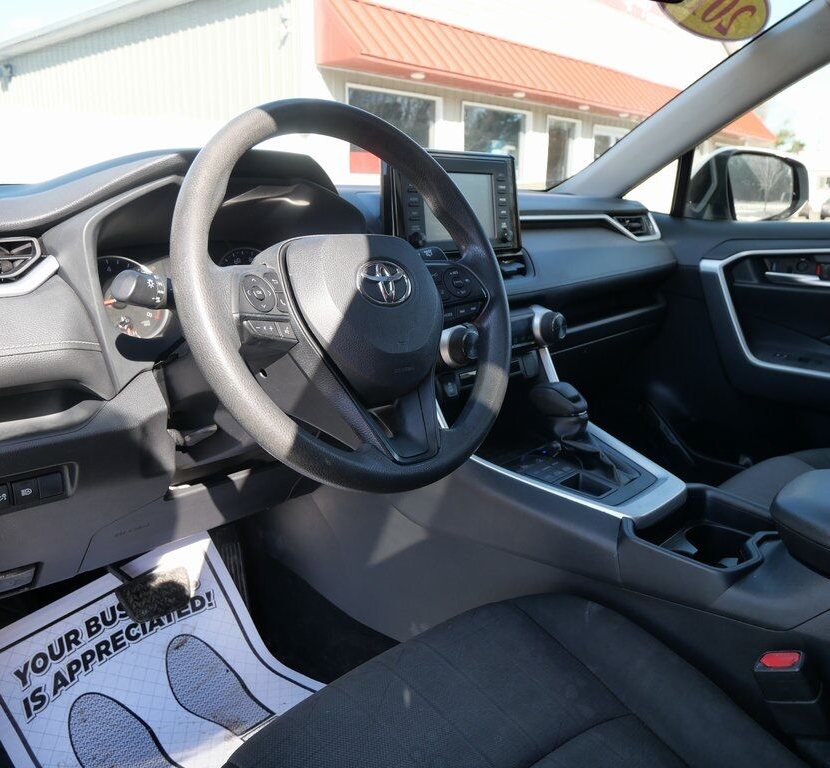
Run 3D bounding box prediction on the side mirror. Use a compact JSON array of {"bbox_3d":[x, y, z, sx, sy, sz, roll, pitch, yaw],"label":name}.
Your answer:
[{"bbox_3d":[0.769,-0.460,1.659,0.235,0.175,0.145,-7,16,-24],"label":"side mirror"}]

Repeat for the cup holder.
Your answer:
[{"bbox_3d":[0.359,0.220,0.876,0.100,0.080,0.140,13,20,43],"label":"cup holder"}]

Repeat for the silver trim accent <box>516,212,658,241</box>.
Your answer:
[{"bbox_3d":[0.351,-0.299,1.369,0.050,0.064,0.515,13,20,43],"label":"silver trim accent"}]

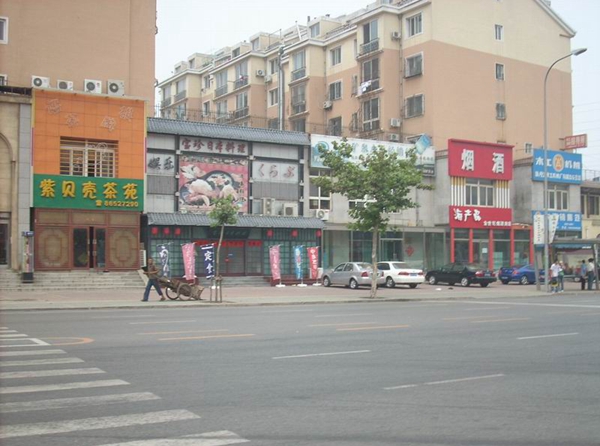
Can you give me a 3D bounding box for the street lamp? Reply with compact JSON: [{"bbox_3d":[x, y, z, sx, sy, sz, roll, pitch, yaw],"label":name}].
[{"bbox_3d":[12.799,-2.392,38.543,0.350,11.550,2.770,2,-3,-32],"label":"street lamp"}]

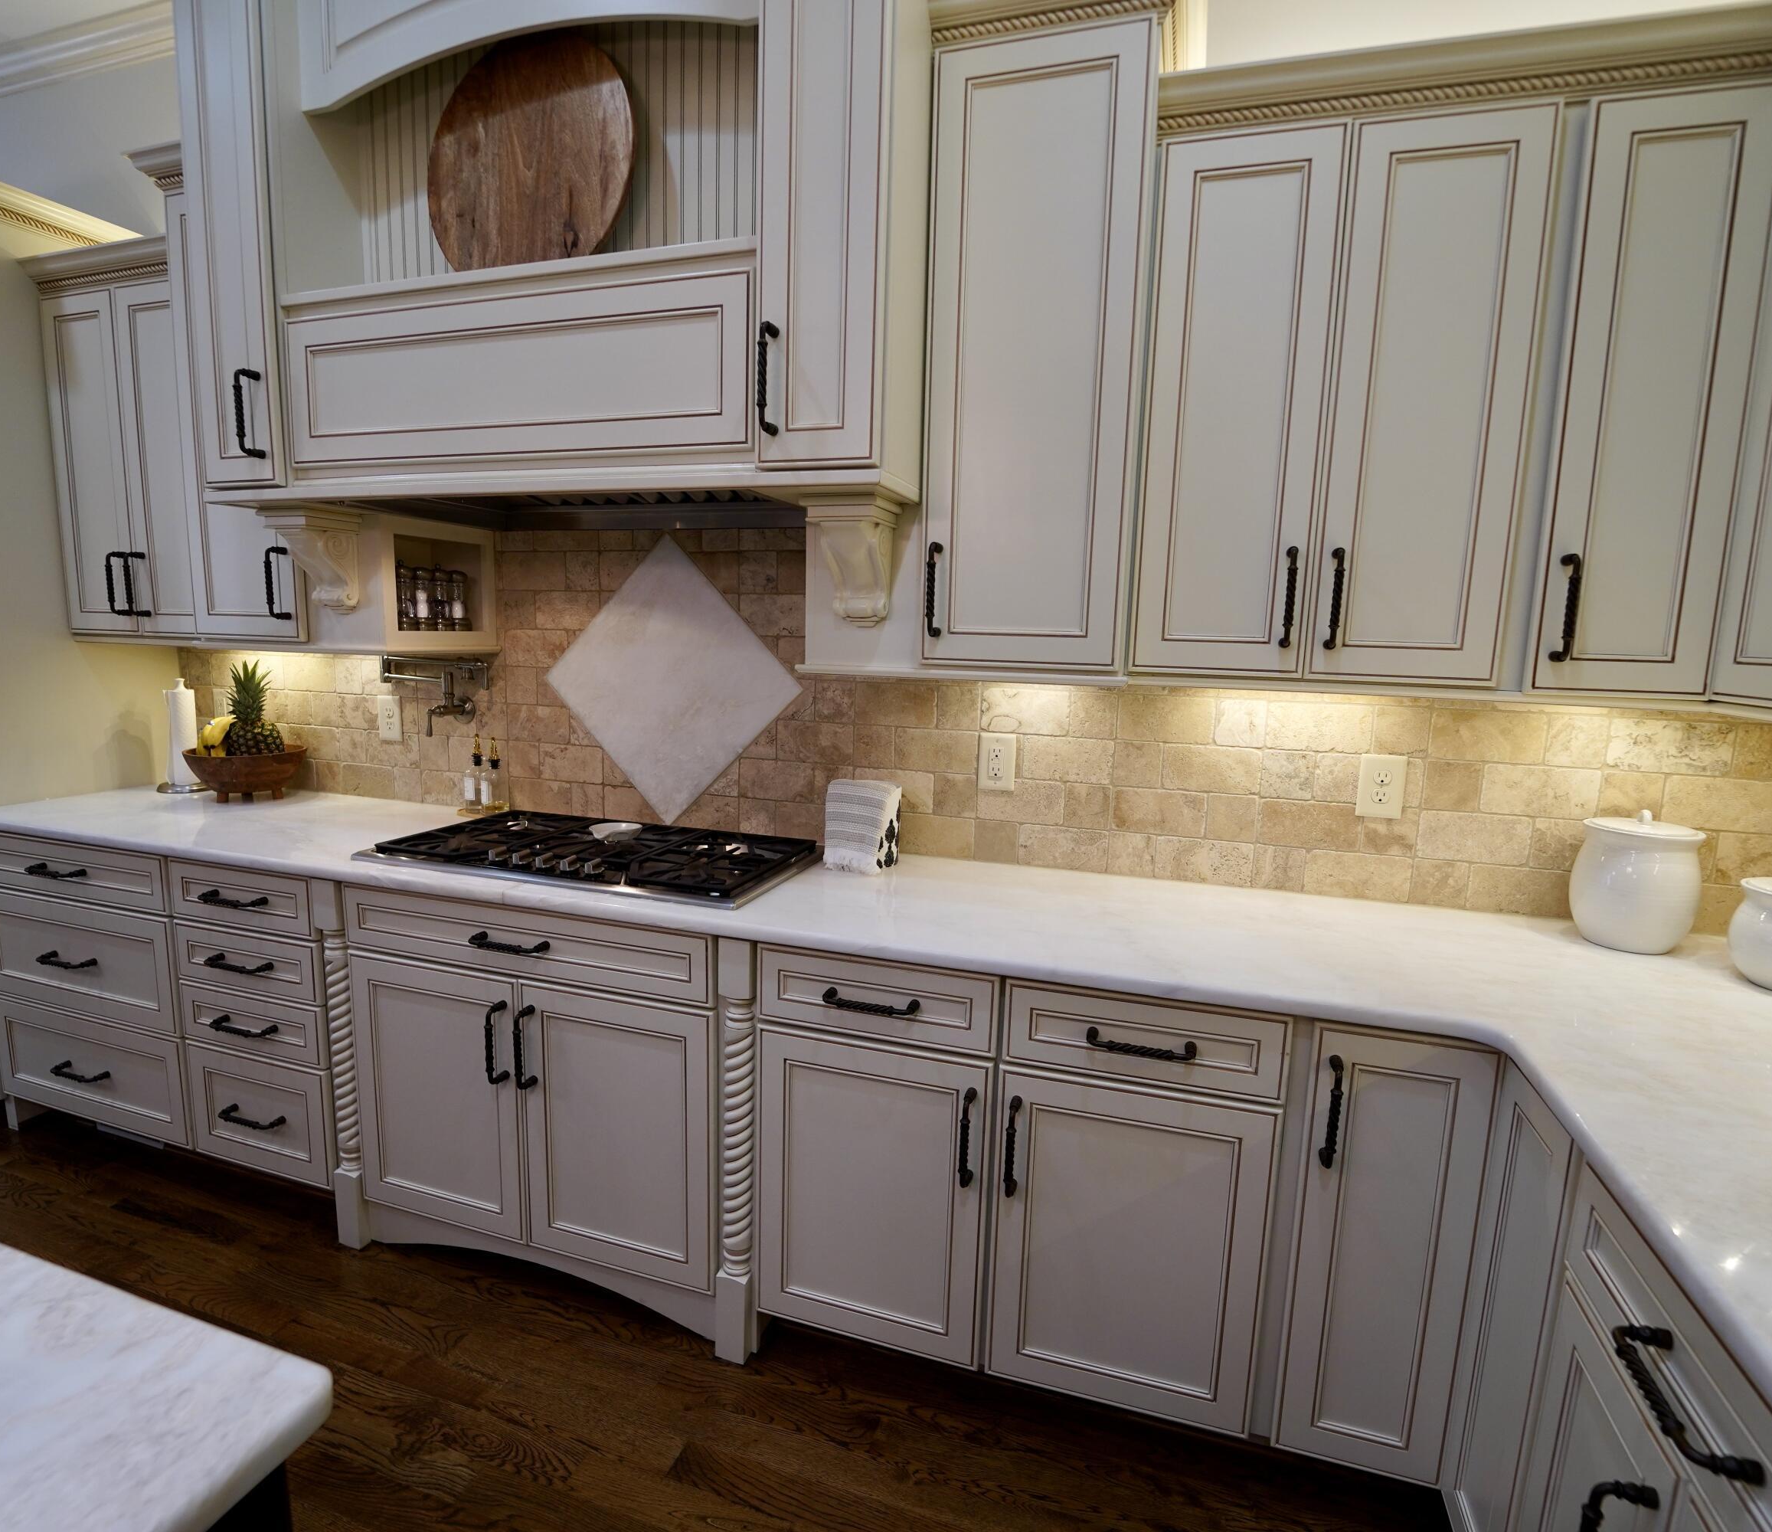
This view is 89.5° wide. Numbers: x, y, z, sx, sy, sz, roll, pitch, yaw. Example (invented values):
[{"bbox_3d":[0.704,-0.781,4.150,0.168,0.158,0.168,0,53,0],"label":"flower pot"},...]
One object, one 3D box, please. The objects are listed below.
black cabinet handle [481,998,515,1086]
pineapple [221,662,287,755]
[{"bbox_3d":[-0.802,0.578,1.852,0.019,0.169,0.045,4,9,17],"label":"black cabinet handle"},{"bbox_3d":[-1.784,-0.116,2.513,0.145,0.345,0.145,4,9,17],"label":"pineapple"}]

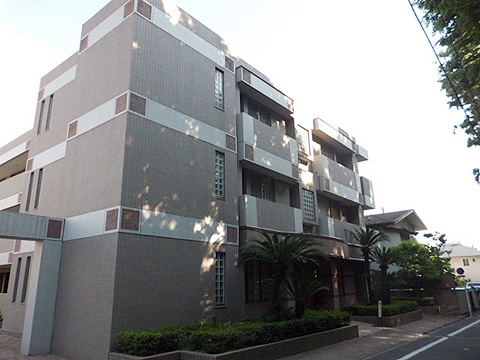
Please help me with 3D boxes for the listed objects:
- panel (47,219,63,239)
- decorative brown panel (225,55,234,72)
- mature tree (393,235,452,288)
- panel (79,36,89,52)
[{"bbox_3d":[-4.938,1.330,9.624,0.050,0.450,0.355,-13,-20,37],"label":"panel"},{"bbox_3d":[-0.370,-4.080,12.760,0.050,0.450,0.475,-13,-20,37],"label":"decorative brown panel"},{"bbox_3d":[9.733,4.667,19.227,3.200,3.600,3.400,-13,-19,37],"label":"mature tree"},{"bbox_3d":[-4.930,-4.304,11.466,0.450,0.465,0.050,-13,-20,37],"label":"panel"}]

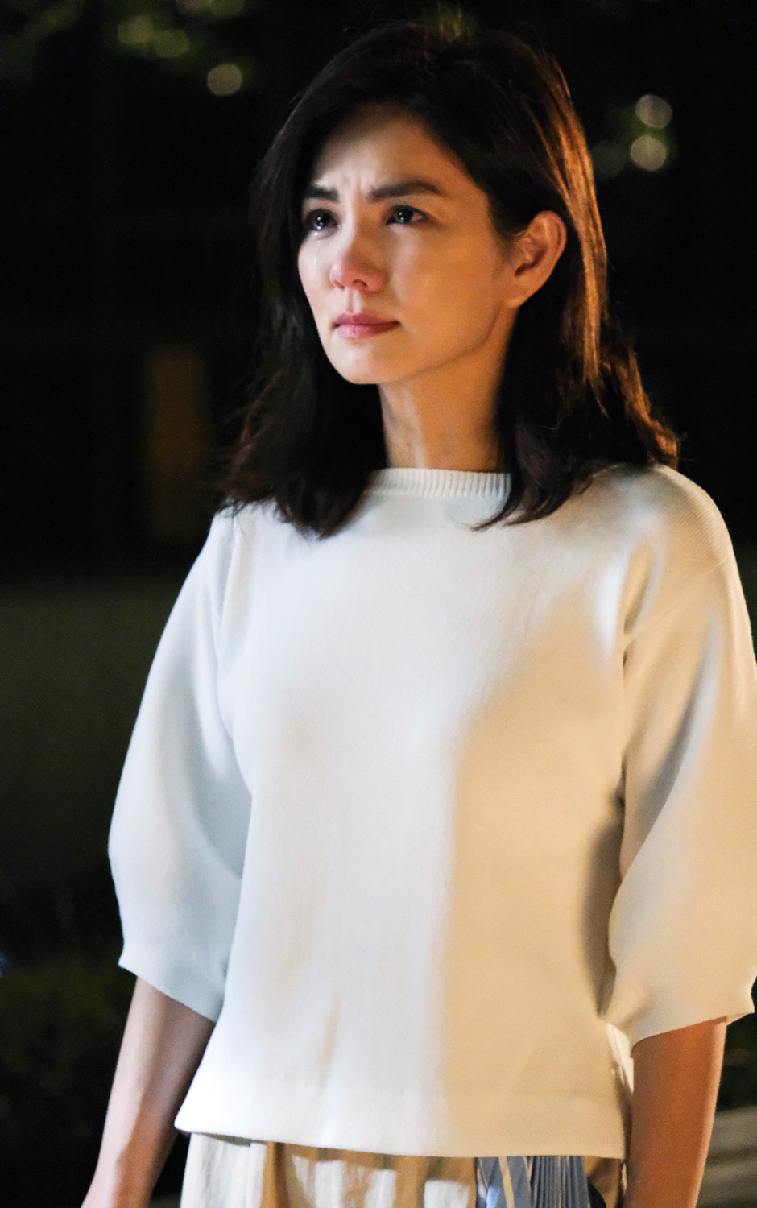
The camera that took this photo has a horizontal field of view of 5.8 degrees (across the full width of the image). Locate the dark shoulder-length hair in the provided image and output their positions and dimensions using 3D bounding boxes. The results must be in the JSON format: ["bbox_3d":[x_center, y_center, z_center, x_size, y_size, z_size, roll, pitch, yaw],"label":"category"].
[{"bbox_3d":[0.047,-0.213,4.870,0.260,0.335,0.245,1,2,32],"label":"dark shoulder-length hair"}]

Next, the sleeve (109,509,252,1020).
[{"bbox_3d":[-0.123,0.106,4.950,0.110,0.325,0.130,6,2,27],"label":"sleeve"}]

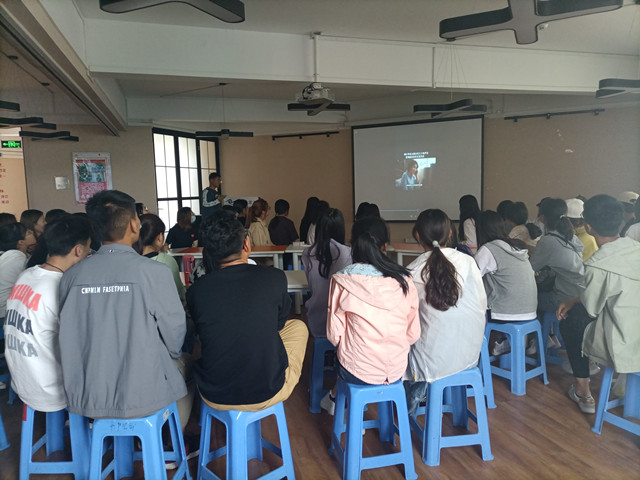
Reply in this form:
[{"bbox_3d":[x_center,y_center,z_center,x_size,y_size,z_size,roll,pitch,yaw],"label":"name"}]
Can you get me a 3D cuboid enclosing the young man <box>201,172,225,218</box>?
[{"bbox_3d":[-1.670,-0.168,7.500,0.400,1.720,0.500,-2,6,-2],"label":"young man"}]

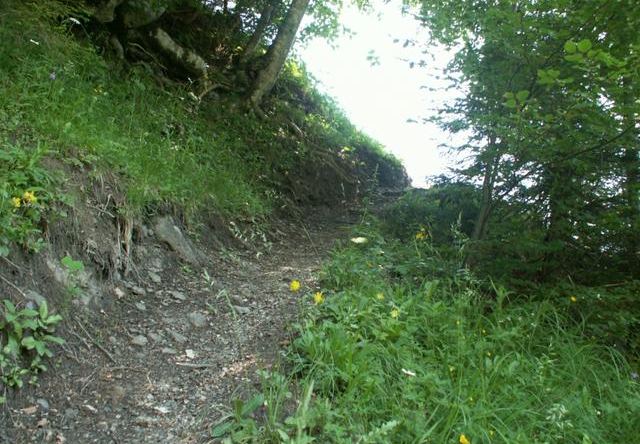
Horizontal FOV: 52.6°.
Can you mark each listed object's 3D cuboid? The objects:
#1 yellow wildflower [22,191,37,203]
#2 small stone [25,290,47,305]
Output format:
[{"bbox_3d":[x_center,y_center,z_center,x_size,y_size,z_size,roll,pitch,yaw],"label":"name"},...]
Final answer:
[{"bbox_3d":[-1.167,-0.102,2.600,0.053,0.047,0.048,1,-2,-27],"label":"yellow wildflower"},{"bbox_3d":[-1.099,0.292,2.500,0.080,0.050,0.060,1,-2,-27],"label":"small stone"}]

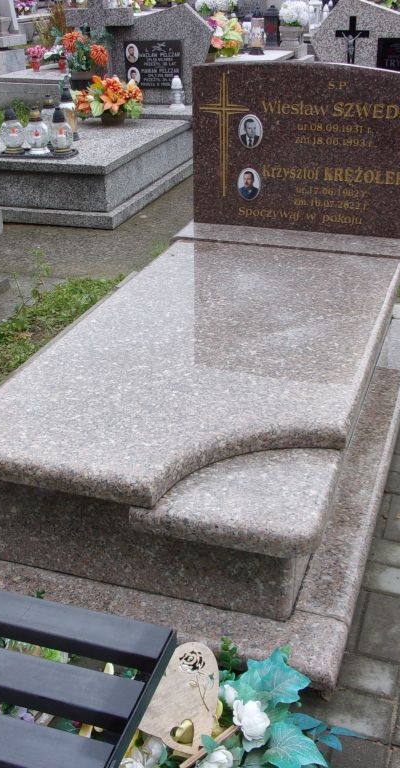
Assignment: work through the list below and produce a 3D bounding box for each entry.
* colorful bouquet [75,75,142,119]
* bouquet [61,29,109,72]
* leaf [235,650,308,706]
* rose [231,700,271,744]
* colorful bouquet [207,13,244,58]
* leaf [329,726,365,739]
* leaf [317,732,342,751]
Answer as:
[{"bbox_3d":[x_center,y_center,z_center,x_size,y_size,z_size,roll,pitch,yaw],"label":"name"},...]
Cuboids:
[{"bbox_3d":[-0.625,-1.963,5.655,0.450,0.300,0.380,8,28,17],"label":"colorful bouquet"},{"bbox_3d":[-0.817,-2.379,5.908,0.340,0.300,0.320,8,28,17],"label":"bouquet"},{"bbox_3d":[0.134,0.540,1.525,0.135,0.050,0.105,8,28,17],"label":"leaf"},{"bbox_3d":[0.088,0.576,1.413,0.065,0.055,0.065,-1,27,1],"label":"rose"},{"bbox_3d":[0.248,-3.394,8.066,0.360,0.420,0.340,-1,27,1],"label":"colorful bouquet"},{"bbox_3d":[0.263,0.625,1.485,0.063,0.013,0.021,8,28,17],"label":"leaf"},{"bbox_3d":[0.226,0.624,1.445,0.043,0.014,0.030,8,28,17],"label":"leaf"}]

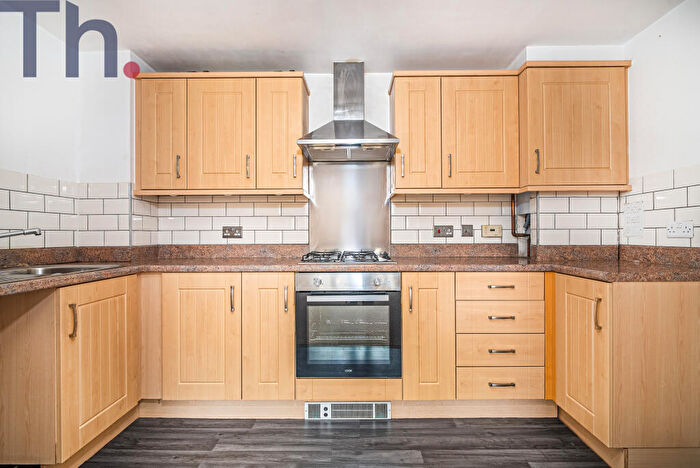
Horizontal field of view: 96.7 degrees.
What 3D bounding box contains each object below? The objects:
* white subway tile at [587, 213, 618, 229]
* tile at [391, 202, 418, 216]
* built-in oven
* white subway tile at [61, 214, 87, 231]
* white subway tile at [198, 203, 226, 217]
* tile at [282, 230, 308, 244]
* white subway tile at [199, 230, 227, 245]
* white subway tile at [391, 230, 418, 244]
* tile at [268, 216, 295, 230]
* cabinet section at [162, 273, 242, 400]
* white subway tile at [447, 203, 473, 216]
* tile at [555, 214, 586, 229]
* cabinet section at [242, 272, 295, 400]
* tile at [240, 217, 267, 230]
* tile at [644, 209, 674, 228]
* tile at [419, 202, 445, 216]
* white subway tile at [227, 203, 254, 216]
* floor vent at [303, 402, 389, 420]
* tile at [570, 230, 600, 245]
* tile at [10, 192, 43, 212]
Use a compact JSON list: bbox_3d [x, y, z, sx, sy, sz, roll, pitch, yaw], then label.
[{"bbox_3d":[1.608,-0.081,1.988,0.200,0.100,0.009,0,0,1],"label":"white subway tile"},{"bbox_3d":[0.397,-0.184,2.288,0.200,0.100,0.009,0,0,1],"label":"tile"},{"bbox_3d":[-0.006,0.515,2.015,0.595,0.595,0.550,0,0,0],"label":"built-in oven"},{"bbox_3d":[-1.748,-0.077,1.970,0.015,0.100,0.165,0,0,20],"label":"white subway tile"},{"bbox_3d":[-1.015,-0.181,2.301,0.200,0.100,0.009,0,0,1],"label":"white subway tile"},{"bbox_3d":[-0.400,0.026,2.305,0.195,0.100,0.010,0,0,0],"label":"tile"},{"bbox_3d":[-1.004,0.027,2.295,0.200,0.100,0.010,0,0,0],"label":"white subway tile"},{"bbox_3d":[0.403,0.024,2.305,0.200,0.100,0.010,0,0,0],"label":"white subway tile"},{"bbox_3d":[-0.503,-0.075,2.285,0.200,0.100,0.010,0,0,0],"label":"tile"},{"bbox_3d":[-0.830,0.578,2.030,0.450,0.717,0.560,0,0,0],"label":"cabinet section"},{"bbox_3d":[0.815,-0.186,2.304,0.200,0.100,0.010,0,0,0],"label":"white subway tile"},{"bbox_3d":[1.411,-0.078,1.985,0.200,0.100,0.010,0,0,0],"label":"tile"},{"bbox_3d":[-0.457,0.578,2.030,0.297,0.717,0.560,0,0,0],"label":"cabinet section"},{"bbox_3d":[-0.712,-0.078,2.305,0.200,0.100,0.010,0,0,0],"label":"tile"},{"bbox_3d":[1.735,-0.085,1.743,0.010,0.100,0.190,0,0,0],"label":"tile"},{"bbox_3d":[0.610,-0.182,2.295,0.200,0.100,0.010,0,0,0],"label":"tile"},{"bbox_3d":[-0.811,-0.181,2.299,0.200,0.100,0.009,0,0,1],"label":"white subway tile"},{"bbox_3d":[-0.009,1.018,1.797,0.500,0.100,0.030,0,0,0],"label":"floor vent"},{"bbox_3d":[1.504,0.022,1.985,0.200,0.100,0.010,0,0,0],"label":"tile"},{"bbox_3d":[-1.772,-0.178,1.710,0.010,0.100,0.195,0,0,0],"label":"tile"}]

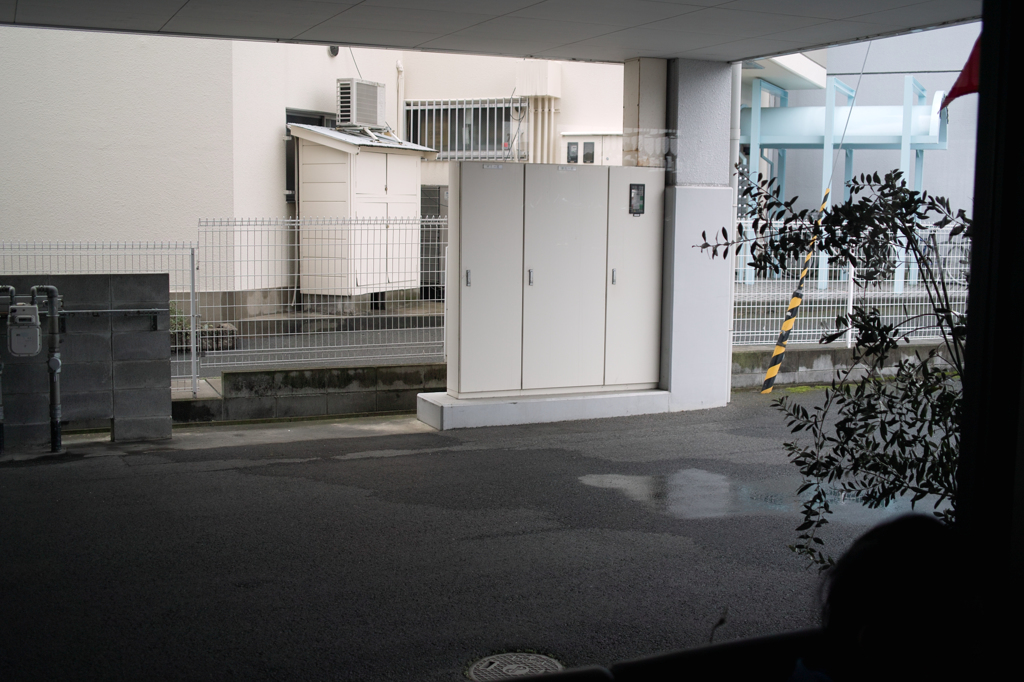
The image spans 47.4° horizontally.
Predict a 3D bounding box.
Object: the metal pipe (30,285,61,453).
[{"bbox_3d":[-3.079,0.189,7.735,0.169,1.111,0.090,-2,7,-23],"label":"metal pipe"}]

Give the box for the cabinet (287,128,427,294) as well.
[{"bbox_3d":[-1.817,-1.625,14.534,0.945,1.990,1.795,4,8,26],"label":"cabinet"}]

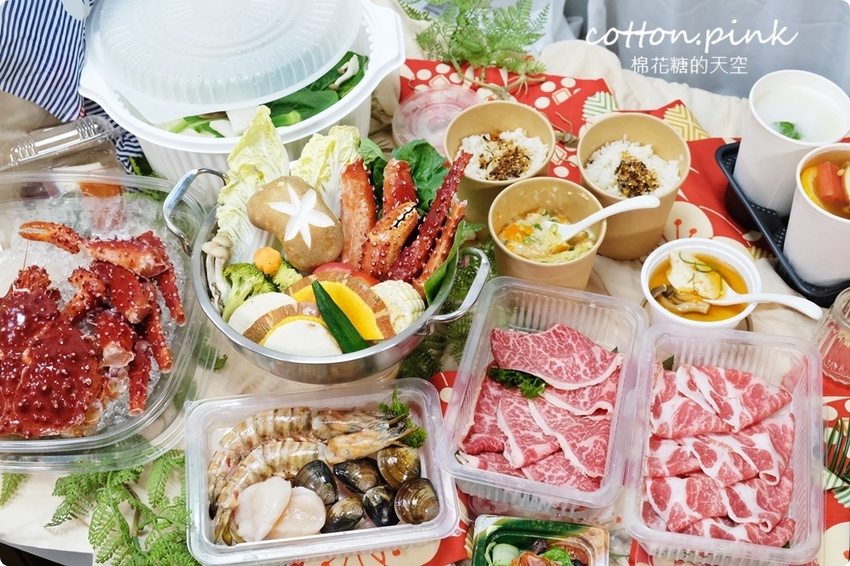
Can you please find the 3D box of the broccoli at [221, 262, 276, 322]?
[{"bbox_3d":[-0.136,0.008,0.792,0.045,0.050,0.040,12,30,-18],"label":"broccoli"}]

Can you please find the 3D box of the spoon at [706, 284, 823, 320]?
[{"bbox_3d":[0.259,0.014,0.825,0.125,0.030,0.039,13,54,22],"label":"spoon"}]

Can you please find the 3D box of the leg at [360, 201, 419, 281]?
[{"bbox_3d":[-0.029,-0.027,0.788,0.038,0.084,0.030,27,19,-6],"label":"leg"}]

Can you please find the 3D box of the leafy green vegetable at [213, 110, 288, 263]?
[{"bbox_3d":[-0.138,-0.067,0.805,0.066,0.040,0.142,7,95,-6],"label":"leafy green vegetable"}]

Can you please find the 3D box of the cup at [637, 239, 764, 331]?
[{"bbox_3d":[0.225,0.014,0.846,0.094,0.049,0.094,-1,53,1],"label":"cup"}]

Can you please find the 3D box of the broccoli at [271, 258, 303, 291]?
[{"bbox_3d":[-0.109,0.001,0.805,0.038,0.038,0.036,2,40,-5],"label":"broccoli"}]

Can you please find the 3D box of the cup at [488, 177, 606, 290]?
[{"bbox_3d":[0.104,-0.034,0.879,0.098,0.066,0.098,-1,53,1],"label":"cup"}]

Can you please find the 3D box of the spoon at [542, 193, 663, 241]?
[{"bbox_3d":[0.135,-0.051,0.855,0.125,0.032,0.039,-13,50,21],"label":"spoon"}]

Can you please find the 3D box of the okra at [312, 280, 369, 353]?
[{"bbox_3d":[-0.065,0.028,0.772,0.019,0.019,0.073,-26,65,-17],"label":"okra"}]

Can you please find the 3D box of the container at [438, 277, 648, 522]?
[{"bbox_3d":[0.092,0.089,0.776,0.133,0.050,0.182,12,54,10],"label":"container"}]

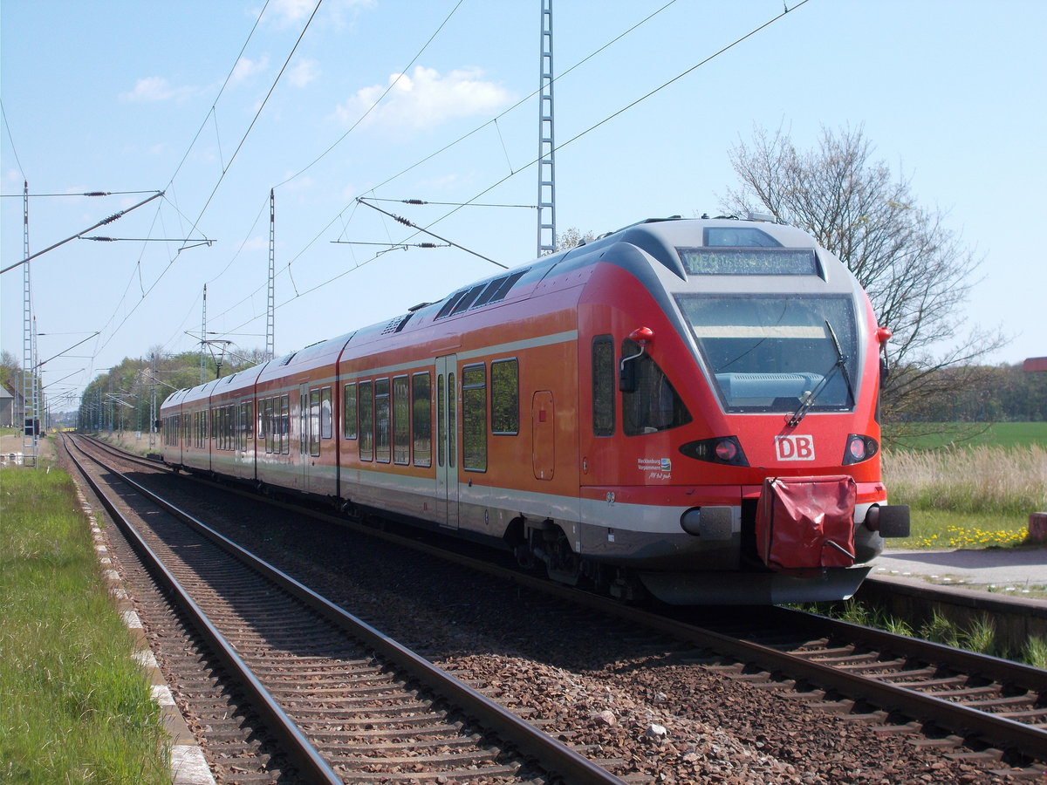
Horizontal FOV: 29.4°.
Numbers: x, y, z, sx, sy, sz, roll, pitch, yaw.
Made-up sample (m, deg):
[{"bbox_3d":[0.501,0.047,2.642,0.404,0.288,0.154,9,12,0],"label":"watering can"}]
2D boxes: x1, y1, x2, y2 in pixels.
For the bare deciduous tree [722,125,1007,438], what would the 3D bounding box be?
[{"bbox_3d":[8.700,-2.250,53.000,8.500,9.800,8.200,0,-1,0],"label":"bare deciduous tree"}]

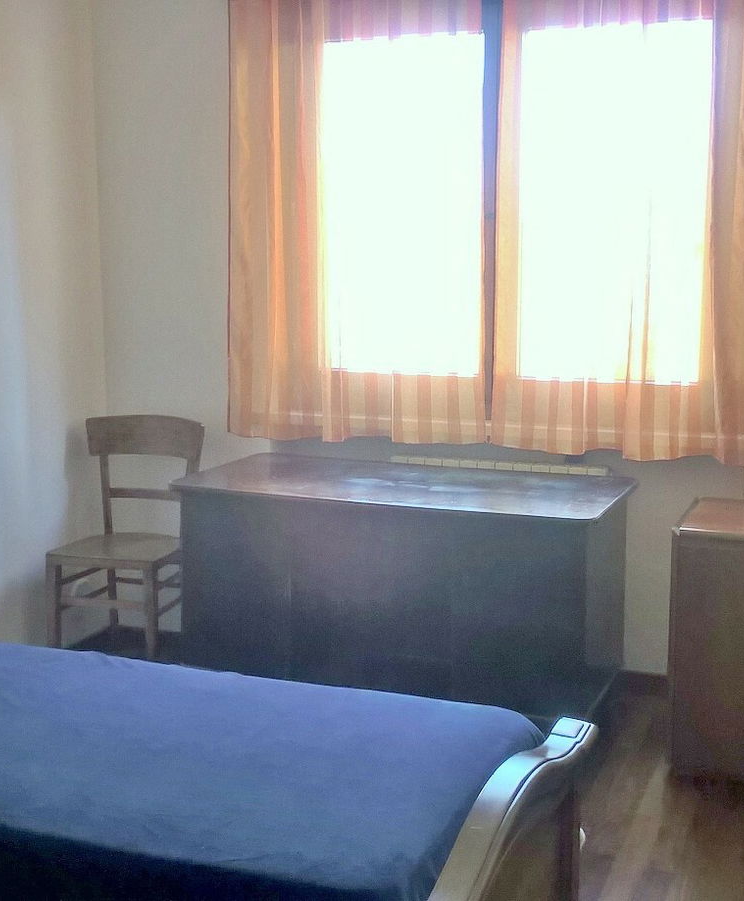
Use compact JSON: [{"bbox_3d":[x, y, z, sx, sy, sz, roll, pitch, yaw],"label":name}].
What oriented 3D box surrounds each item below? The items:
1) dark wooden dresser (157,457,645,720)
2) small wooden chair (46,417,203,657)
[{"bbox_3d":[0.097,0.469,3.849,1.279,0.762,0.606,3,10,22],"label":"dark wooden dresser"},{"bbox_3d":[-0.850,0.339,4.316,0.465,0.880,0.415,3,10,22],"label":"small wooden chair"}]

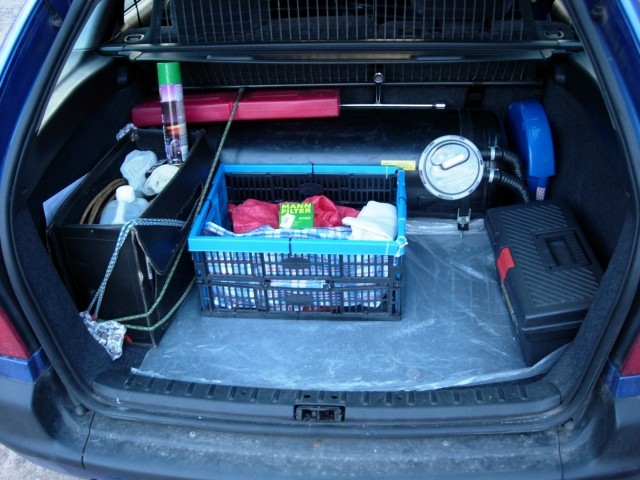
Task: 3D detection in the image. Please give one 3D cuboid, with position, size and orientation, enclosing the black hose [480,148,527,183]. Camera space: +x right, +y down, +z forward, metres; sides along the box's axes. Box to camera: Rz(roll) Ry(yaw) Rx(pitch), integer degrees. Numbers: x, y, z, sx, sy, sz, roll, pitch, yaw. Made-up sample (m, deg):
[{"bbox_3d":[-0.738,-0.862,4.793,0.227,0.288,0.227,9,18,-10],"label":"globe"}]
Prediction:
[{"bbox_3d":[0.488,-0.196,1.870,0.121,0.101,0.071,-1,34,3],"label":"black hose"}]

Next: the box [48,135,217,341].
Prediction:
[{"bbox_3d":[-0.426,-0.021,1.734,0.202,0.329,0.457,4,35,10],"label":"box"}]

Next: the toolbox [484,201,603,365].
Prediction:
[{"bbox_3d":[0.538,0.091,1.666,0.202,0.141,0.429,-7,32,6],"label":"toolbox"}]

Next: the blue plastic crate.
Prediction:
[{"bbox_3d":[-0.034,-0.001,1.769,0.485,0.229,0.352,1,35,6],"label":"blue plastic crate"}]

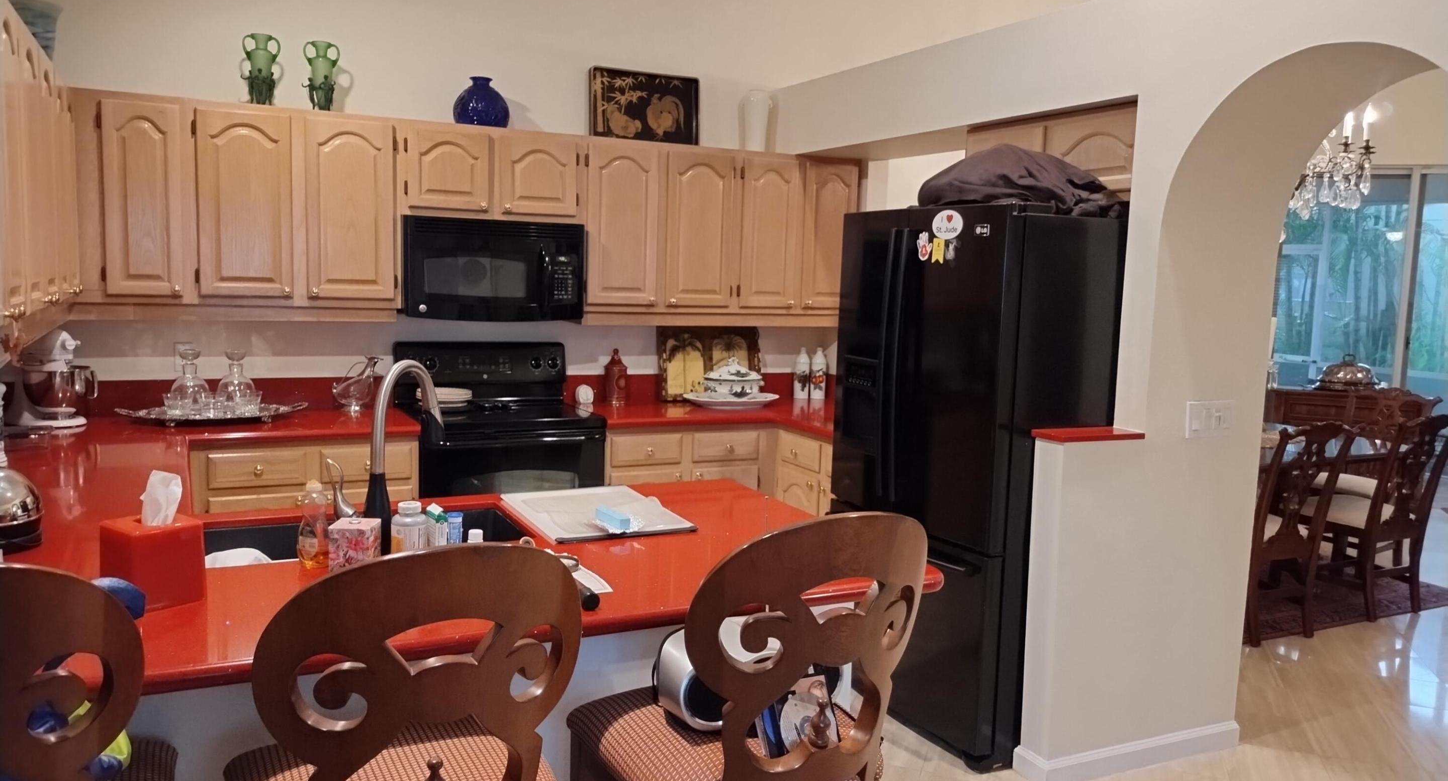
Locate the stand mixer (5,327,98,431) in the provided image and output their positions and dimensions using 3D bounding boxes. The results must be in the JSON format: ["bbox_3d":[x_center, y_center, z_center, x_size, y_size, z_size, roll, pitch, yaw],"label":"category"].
[{"bbox_3d":[-2.476,-0.052,3.847,0.360,0.356,0.225,2,6,2],"label":"stand mixer"}]

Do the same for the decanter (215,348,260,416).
[{"bbox_3d":[-1.956,-0.042,4.187,0.150,0.260,0.150,-1,6,-26],"label":"decanter"}]

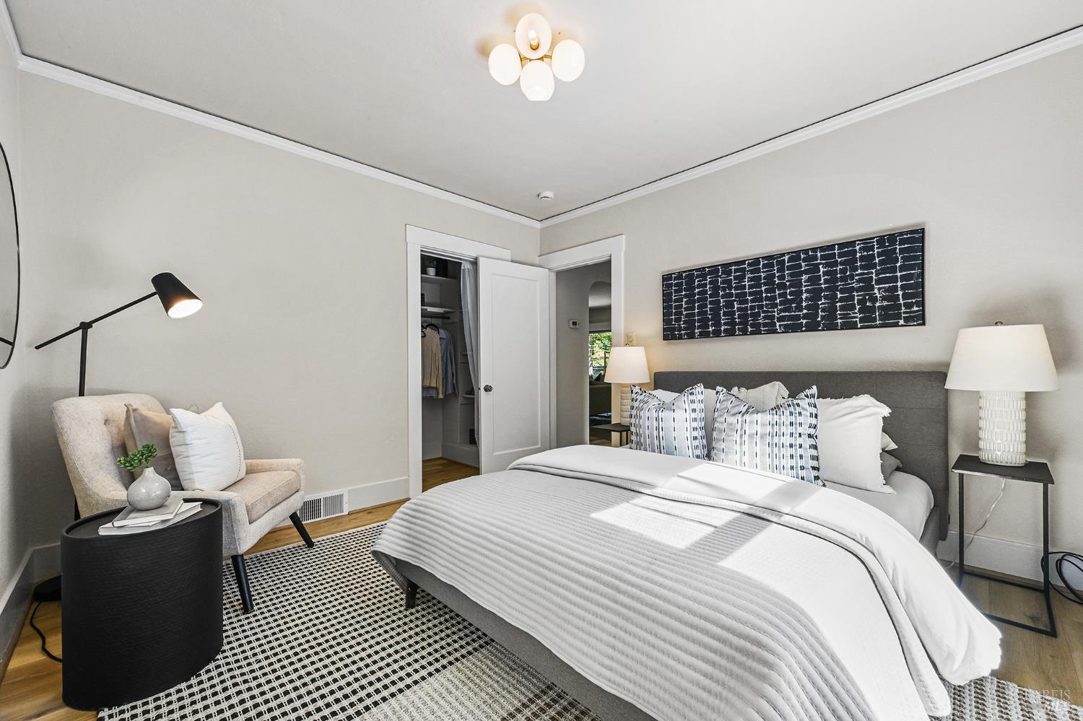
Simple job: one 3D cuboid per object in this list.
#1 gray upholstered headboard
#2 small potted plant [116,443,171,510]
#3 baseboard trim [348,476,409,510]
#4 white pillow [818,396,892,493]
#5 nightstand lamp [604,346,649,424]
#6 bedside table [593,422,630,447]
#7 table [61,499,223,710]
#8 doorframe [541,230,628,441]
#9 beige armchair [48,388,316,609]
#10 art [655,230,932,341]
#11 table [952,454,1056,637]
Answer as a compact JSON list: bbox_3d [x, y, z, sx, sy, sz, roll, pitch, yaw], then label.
[{"bbox_3d":[1.479,0.494,2.701,0.090,0.830,1.641,0,-1,-45],"label":"gray upholstered headboard"},{"bbox_3d":[-1.415,0.413,1.495,0.150,0.230,0.120,0,-1,-43],"label":"small potted plant"},{"bbox_3d":[-1.204,1.006,3.151,0.464,0.173,0.022,0,-1,-45],"label":"baseboard trim"},{"bbox_3d":[1.438,0.394,2.197,0.610,0.470,0.190,-1,-25,46],"label":"white pillow"},{"bbox_3d":[0.660,0.185,3.245,0.350,0.625,0.350,-1,0,0],"label":"nightstand lamp"},{"bbox_3d":[0.633,0.791,3.215,0.445,0.590,0.285,-1,0,-44],"label":"bedside table"},{"bbox_3d":[-1.397,0.818,1.505,0.420,0.530,0.420,0,-1,-45],"label":"table"},{"bbox_3d":[0.395,0.001,4.051,0.140,2.185,1.045,-1,0,-44],"label":"doorframe"},{"bbox_3d":[-1.677,0.626,2.088,0.785,0.930,0.690,-1,0,-8],"label":"beige armchair"},{"bbox_3d":[1.522,-0.433,2.815,0.040,0.520,1.540,-1,0,-44],"label":"art"},{"bbox_3d":[2.029,0.767,1.866,0.445,0.590,0.285,-1,0,-44],"label":"table"}]

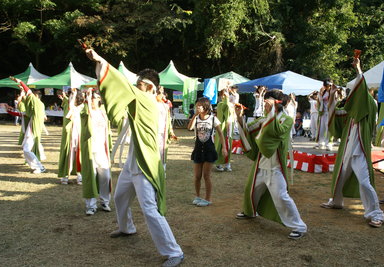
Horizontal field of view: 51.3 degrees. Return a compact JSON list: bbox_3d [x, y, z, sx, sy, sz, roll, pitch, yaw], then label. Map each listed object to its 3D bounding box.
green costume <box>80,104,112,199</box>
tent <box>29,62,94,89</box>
[{"bbox_3d":[-1.176,0.214,4.954,0.430,1.200,0.380,1,6,8],"label":"green costume"},{"bbox_3d":[-6.449,-2.133,20.892,2.750,3.080,2.750,2,6,22],"label":"tent"}]

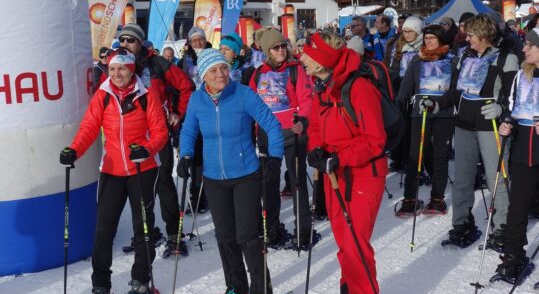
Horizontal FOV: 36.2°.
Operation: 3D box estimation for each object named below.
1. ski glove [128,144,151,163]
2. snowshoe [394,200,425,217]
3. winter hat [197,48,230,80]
[{"bbox_3d":[-0.806,0.042,5.130,0.110,0.120,0.140,6,11,41],"label":"ski glove"},{"bbox_3d":[1.267,0.559,7.486,0.120,0.150,0.280,7,12,40],"label":"snowshoe"},{"bbox_3d":[-0.340,-0.506,4.997,0.190,0.190,0.220,-9,0,-24],"label":"winter hat"}]

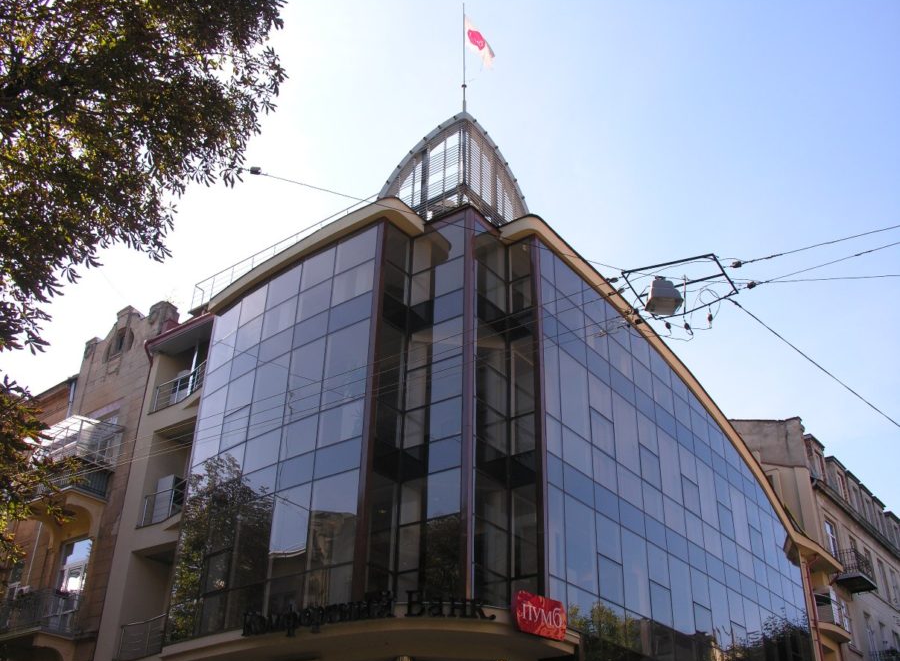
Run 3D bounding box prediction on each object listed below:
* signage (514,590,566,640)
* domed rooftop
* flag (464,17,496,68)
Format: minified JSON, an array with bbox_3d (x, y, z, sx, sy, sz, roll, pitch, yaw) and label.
[{"bbox_3d":[1.609,5.107,16.298,0.170,0.680,1.180,-24,-38,38],"label":"signage"},{"bbox_3d":[0.094,-3.185,24.697,3.520,2.900,3.520,-21,-36,34],"label":"domed rooftop"},{"bbox_3d":[0.813,-7.802,24.586,0.880,1.500,0.300,12,-31,-18],"label":"flag"}]

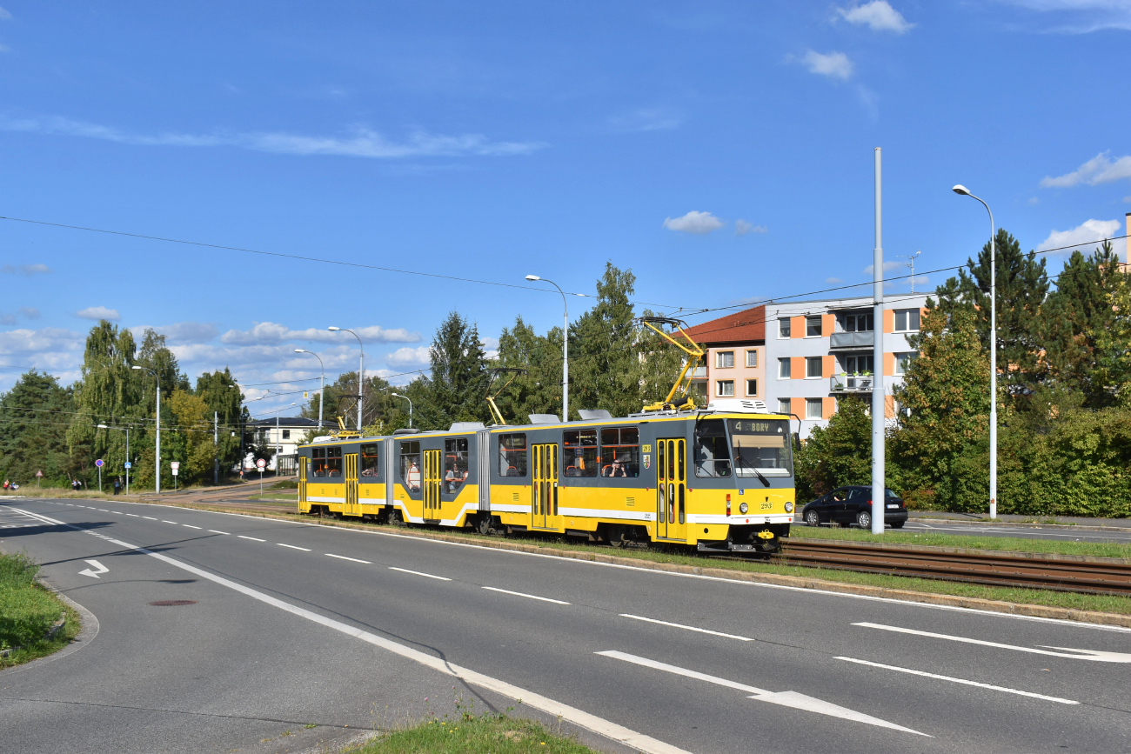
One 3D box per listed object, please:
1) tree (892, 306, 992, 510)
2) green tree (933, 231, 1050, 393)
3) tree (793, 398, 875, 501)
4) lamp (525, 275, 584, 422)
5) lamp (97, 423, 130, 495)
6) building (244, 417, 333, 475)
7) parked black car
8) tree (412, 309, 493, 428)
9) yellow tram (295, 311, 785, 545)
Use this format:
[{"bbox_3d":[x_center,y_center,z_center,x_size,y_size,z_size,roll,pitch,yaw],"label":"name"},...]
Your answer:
[{"bbox_3d":[17.162,1.506,53.000,4.600,9.481,4.600,0,-3,0],"label":"tree"},{"bbox_3d":[22.005,-0.387,60.000,6.000,14.477,6.000,0,-3,0],"label":"green tree"},{"bbox_3d":[13.106,3.778,57.000,4.100,5.598,4.100,0,-3,0],"label":"tree"},{"bbox_3d":[-0.909,0.759,57.973,2.420,11.548,0.400,2,-4,-29],"label":"lamp"},{"bbox_3d":[-41.054,7.527,105.469,2.670,6.383,0.400,1,-3,-25],"label":"lamp"},{"bbox_3d":[-38.817,9.472,165.000,13.000,7.484,10.000,1,-3,-14],"label":"building"},{"bbox_3d":[9.868,4.455,39.700,1.740,1.470,4.030,2,-5,-29],"label":"parked black car"},{"bbox_3d":[-10.451,2.391,107.000,7.200,16.708,7.000,0,-3,0],"label":"tree"},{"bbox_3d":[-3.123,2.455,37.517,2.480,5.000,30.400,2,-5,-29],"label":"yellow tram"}]

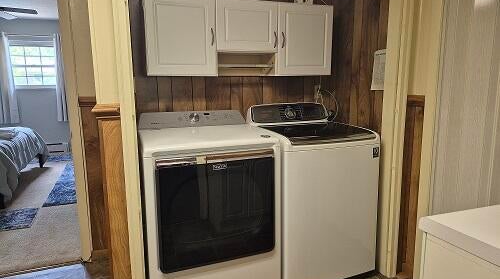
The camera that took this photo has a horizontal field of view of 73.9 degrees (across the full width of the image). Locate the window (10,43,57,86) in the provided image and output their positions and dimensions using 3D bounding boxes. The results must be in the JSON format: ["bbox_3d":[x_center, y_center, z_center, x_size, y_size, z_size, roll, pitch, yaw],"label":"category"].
[{"bbox_3d":[-3.913,-1.347,6.026,0.745,0.825,0.100,-4,10,-20],"label":"window"}]

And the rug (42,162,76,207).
[{"bbox_3d":[-2.421,0.550,4.777,0.600,0.012,2.255,-4,10,-22],"label":"rug"}]

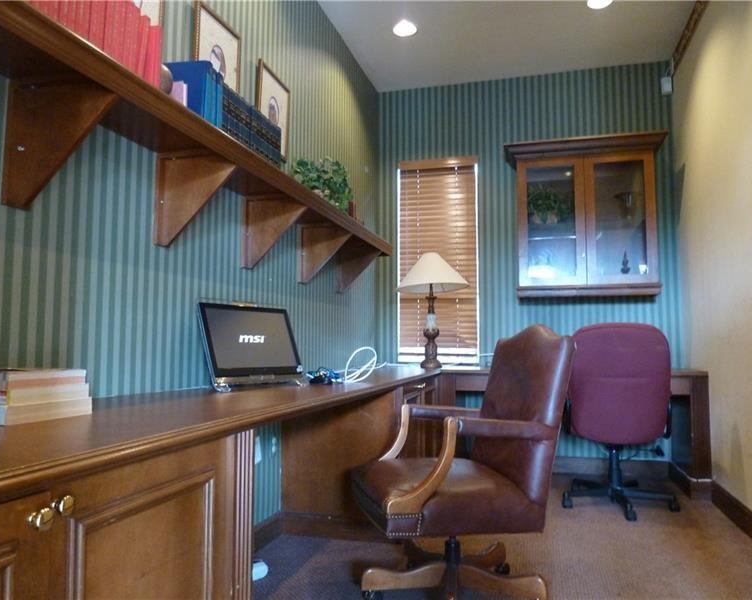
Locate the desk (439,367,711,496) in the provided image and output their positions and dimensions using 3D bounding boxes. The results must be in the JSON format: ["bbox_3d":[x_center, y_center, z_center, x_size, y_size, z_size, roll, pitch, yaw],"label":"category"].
[{"bbox_3d":[1.295,0.856,3.947,1.617,0.768,0.602,-1,-5,16],"label":"desk"}]

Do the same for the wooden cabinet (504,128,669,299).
[{"bbox_3d":[1.479,-0.552,4.104,1.058,1.075,0.404,-1,-5,16],"label":"wooden cabinet"}]

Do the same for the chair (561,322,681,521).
[{"bbox_3d":[1.414,0.671,3.413,0.630,1.057,0.630,-1,-5,16],"label":"chair"}]

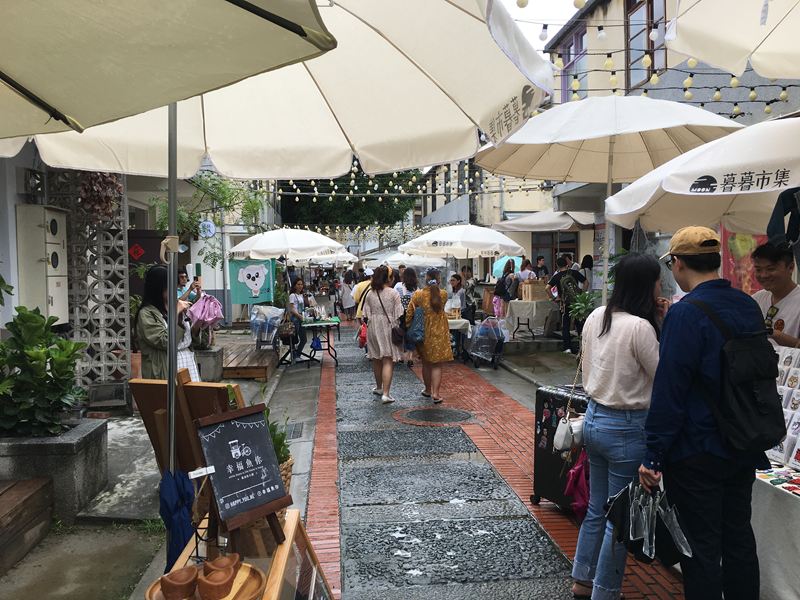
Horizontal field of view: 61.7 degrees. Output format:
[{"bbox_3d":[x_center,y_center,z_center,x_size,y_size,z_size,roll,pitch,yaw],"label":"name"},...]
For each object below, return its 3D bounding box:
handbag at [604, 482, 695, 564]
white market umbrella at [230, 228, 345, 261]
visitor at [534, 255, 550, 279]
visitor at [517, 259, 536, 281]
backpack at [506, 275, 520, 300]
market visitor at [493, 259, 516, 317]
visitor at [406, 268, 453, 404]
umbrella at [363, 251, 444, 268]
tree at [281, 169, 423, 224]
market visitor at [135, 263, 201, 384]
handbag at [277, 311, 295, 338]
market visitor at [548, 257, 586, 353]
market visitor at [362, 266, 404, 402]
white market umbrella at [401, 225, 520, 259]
[{"bbox_3d":[1.071,0.967,2.900,0.350,0.360,0.170,1,3,18],"label":"handbag"},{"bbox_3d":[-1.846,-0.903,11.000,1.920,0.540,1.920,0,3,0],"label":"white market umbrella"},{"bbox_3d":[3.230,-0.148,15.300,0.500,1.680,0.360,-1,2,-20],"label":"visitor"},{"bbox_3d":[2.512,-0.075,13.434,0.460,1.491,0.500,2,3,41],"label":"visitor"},{"bbox_3d":[2.219,-0.244,13.100,0.200,0.460,0.280,-2,3,-37],"label":"backpack"},{"bbox_3d":[2.162,-0.044,13.800,0.500,1.580,0.450,2,3,41],"label":"market visitor"},{"bbox_3d":[0.358,0.420,8.086,0.520,1.585,0.450,0,3,3],"label":"visitor"},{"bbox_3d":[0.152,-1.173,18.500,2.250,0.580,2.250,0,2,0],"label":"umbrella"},{"bbox_3d":[-2.261,-3.476,30.000,6.800,7.600,6.000,0,2,0],"label":"tree"},{"bbox_3d":[-1.804,0.504,5.200,0.500,1.540,0.480,0,2,-7],"label":"market visitor"},{"bbox_3d":[-1.913,0.409,11.200,0.300,0.440,0.180,0,3,-6],"label":"handbag"},{"bbox_3d":[2.999,0.091,12.000,0.620,1.700,0.500,0,2,-12],"label":"market visitor"},{"bbox_3d":[-0.184,0.394,8.137,0.480,1.636,0.460,0,3,3],"label":"market visitor"},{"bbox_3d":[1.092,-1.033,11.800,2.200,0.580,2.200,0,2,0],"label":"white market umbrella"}]

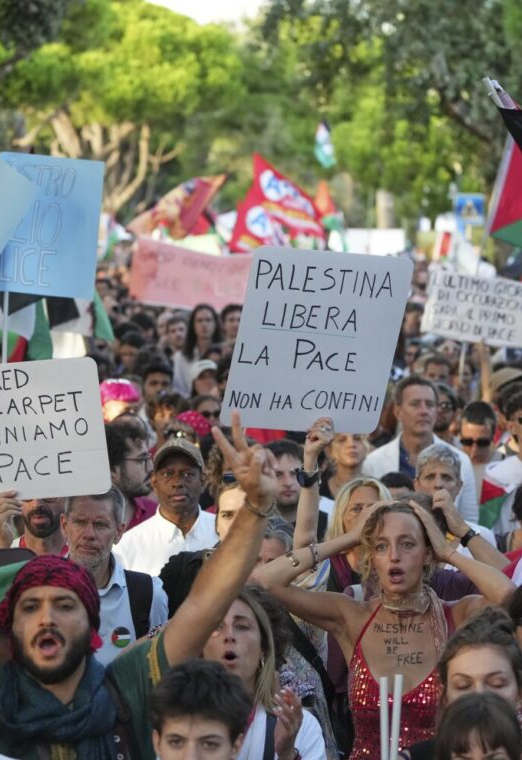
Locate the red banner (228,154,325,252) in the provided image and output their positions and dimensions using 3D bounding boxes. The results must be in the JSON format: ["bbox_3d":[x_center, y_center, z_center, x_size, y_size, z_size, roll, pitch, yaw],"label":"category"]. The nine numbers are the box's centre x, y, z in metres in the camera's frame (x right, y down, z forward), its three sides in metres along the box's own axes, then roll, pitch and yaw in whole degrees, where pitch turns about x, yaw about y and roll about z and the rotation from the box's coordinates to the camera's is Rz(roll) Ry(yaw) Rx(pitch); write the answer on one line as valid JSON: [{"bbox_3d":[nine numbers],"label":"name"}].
[{"bbox_3d":[0.201,-2.285,41.000,1.220,1.220,0.350,0,2,0],"label":"red banner"}]

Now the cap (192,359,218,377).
[{"bbox_3d":[-0.384,-0.085,21.500,0.175,0.125,0.240,6,2,-15],"label":"cap"}]

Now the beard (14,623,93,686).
[{"bbox_3d":[-0.372,0.492,5.680,0.142,0.107,0.110,0,1,4],"label":"beard"}]

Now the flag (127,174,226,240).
[{"bbox_3d":[-1.067,-2.179,40.000,1.200,0.800,0.350,0,2,0],"label":"flag"}]

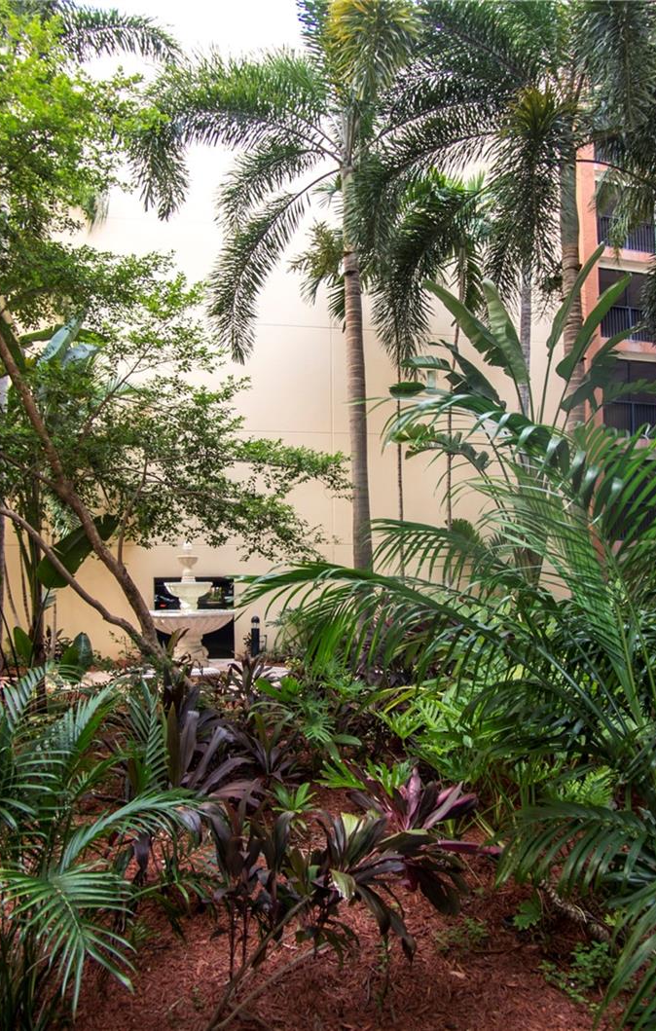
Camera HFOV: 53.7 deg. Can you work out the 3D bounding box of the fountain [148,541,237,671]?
[{"bbox_3d":[-2.815,1.879,13.200,1.840,2.680,1.840,-1,-4,0],"label":"fountain"}]

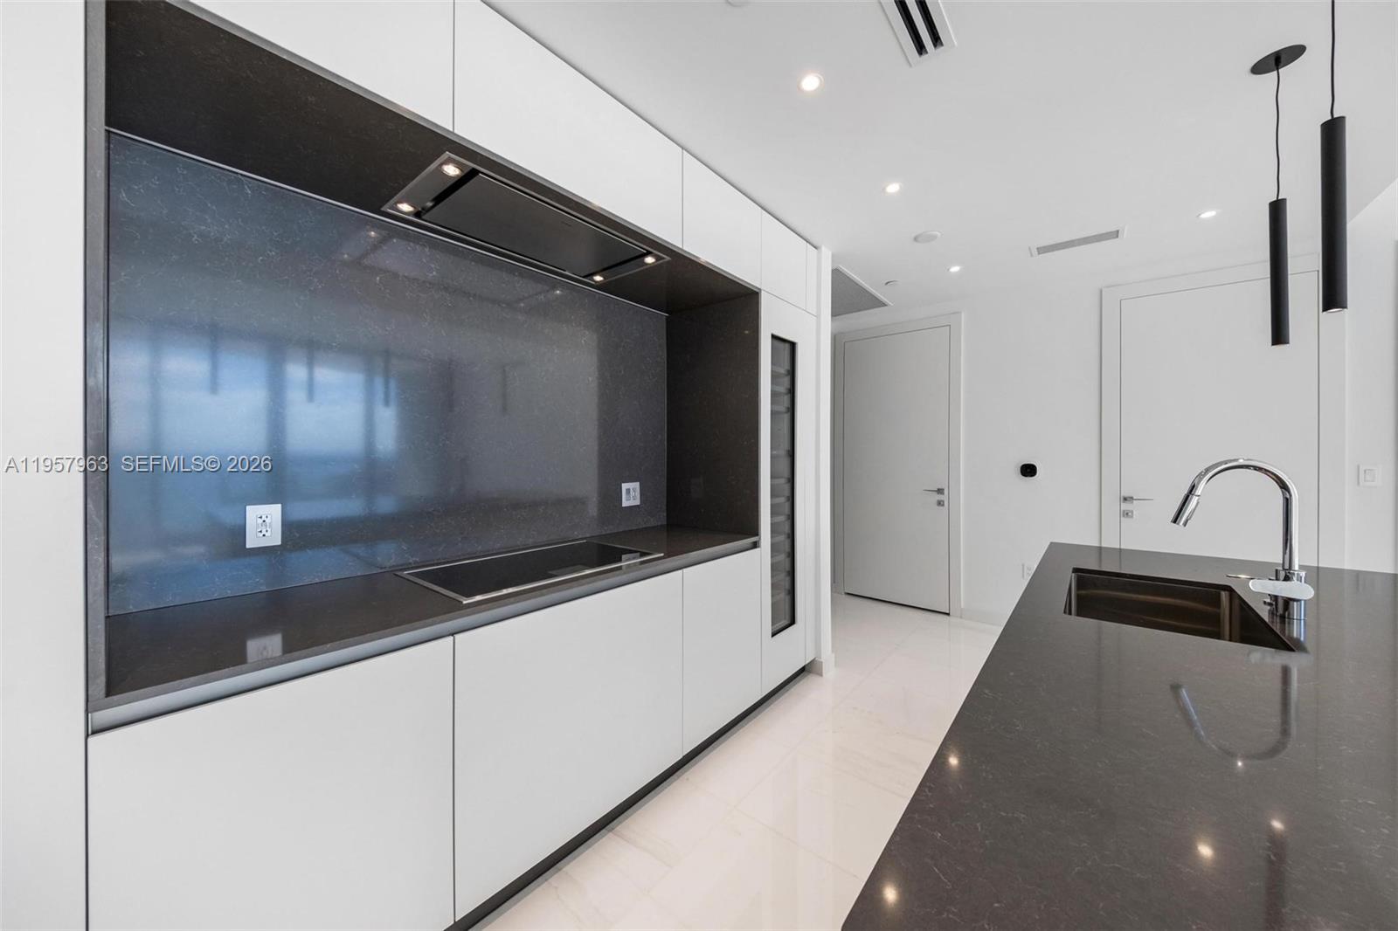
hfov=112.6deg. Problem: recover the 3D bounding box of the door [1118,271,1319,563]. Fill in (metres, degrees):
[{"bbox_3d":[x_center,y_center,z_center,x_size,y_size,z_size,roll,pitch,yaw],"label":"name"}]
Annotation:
[{"bbox_3d":[3.236,0.073,2.949,0.837,2.392,0.050,0,1,40],"label":"door"}]

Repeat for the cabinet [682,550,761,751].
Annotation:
[{"bbox_3d":[-0.097,0.829,2.407,0.600,0.782,0.612,0,1,40],"label":"cabinet"}]

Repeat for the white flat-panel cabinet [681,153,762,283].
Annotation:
[{"bbox_3d":[-0.090,-1.140,2.400,0.580,0.423,0.611,0,1,40],"label":"white flat-panel cabinet"}]

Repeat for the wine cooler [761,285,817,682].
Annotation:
[{"bbox_3d":[0.275,0.134,2.843,0.600,2.147,0.535,0,1,40],"label":"wine cooler"}]

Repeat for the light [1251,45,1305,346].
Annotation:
[{"bbox_3d":[1.905,-0.865,1.531,0.126,0.940,0.126,0,1,40],"label":"light"}]

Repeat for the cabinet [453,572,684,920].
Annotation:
[{"bbox_3d":[-0.596,0.843,1.821,0.600,0.782,0.927,0,1,40],"label":"cabinet"}]

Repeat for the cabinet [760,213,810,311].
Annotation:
[{"bbox_3d":[0.270,-1.150,2.821,0.580,0.418,0.495,0,1,40],"label":"cabinet"}]

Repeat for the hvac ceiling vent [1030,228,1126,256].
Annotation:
[{"bbox_3d":[2.302,-1.360,2.844,0.439,0.025,0.185,0,1,40],"label":"hvac ceiling vent"}]

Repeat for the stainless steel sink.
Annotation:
[{"bbox_3d":[1.352,0.518,1.379,0.410,0.225,0.678,0,1,40],"label":"stainless steel sink"}]

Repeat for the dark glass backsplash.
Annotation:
[{"bbox_3d":[-0.880,-0.263,2.053,0.025,1.288,2.116,0,1,40],"label":"dark glass backsplash"}]

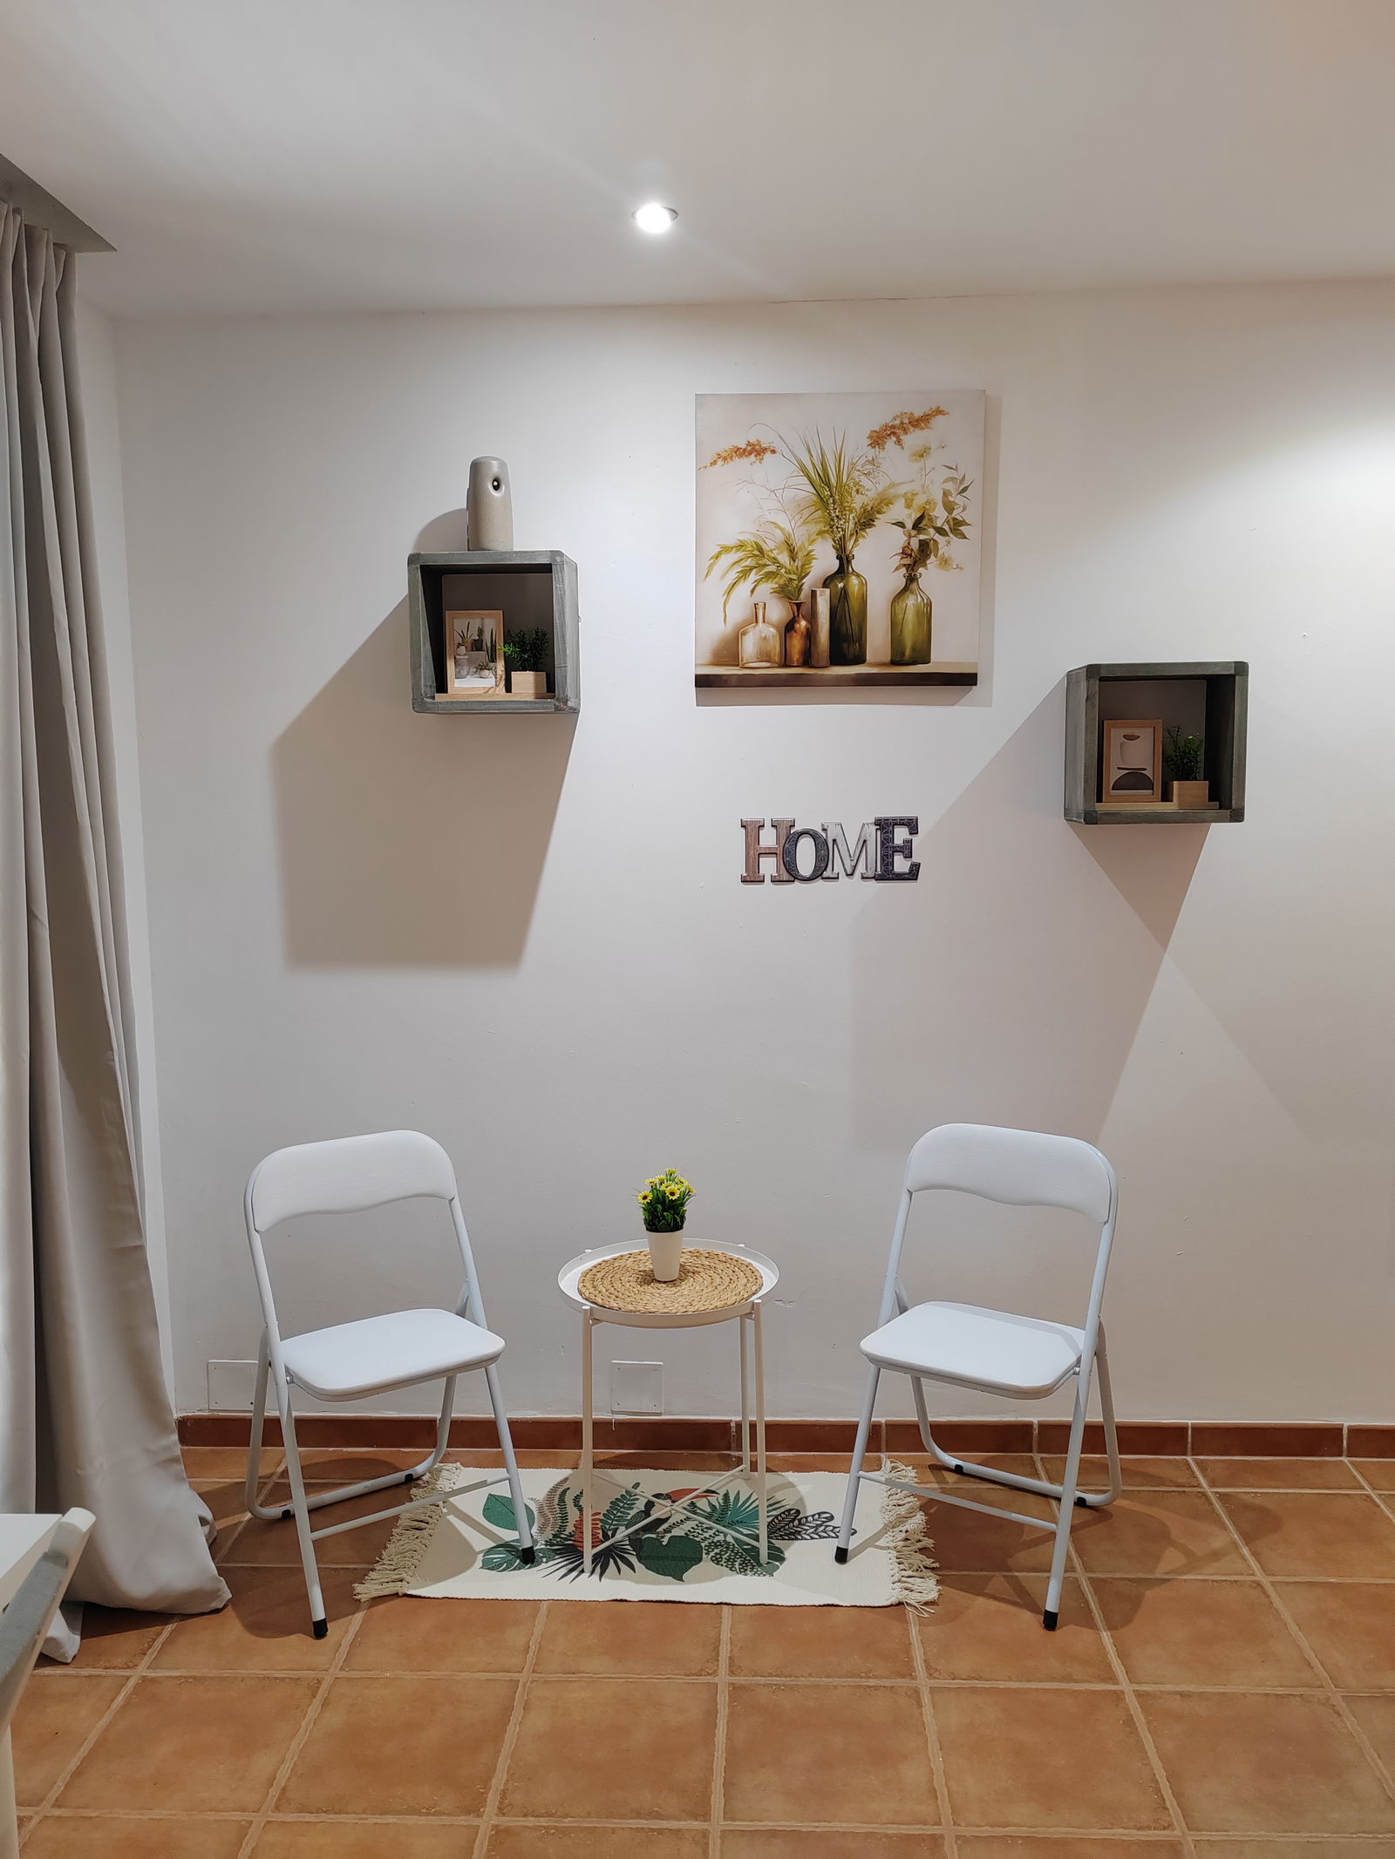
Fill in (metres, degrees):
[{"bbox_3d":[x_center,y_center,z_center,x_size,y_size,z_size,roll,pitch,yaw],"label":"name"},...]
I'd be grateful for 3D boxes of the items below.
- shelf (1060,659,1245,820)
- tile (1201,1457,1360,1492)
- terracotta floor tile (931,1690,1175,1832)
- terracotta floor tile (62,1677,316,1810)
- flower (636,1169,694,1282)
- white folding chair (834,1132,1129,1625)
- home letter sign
[{"bbox_3d":[0.935,-0.379,2.975,0.316,0.316,0.190,-1,7,3],"label":"shelf"},{"bbox_3d":[1.264,1.189,3.157,0.320,0.010,0.134,-1,7,3],"label":"tile"},{"bbox_3d":[0.544,1.300,2.277,0.320,0.010,0.320,-1,7,3],"label":"terracotta floor tile"},{"bbox_3d":[-0.807,1.313,2.342,0.326,0.011,0.326,0,6,3],"label":"terracotta floor tile"},{"bbox_3d":[-0.064,0.602,2.962,0.105,0.231,0.100,-1,7,3],"label":"flower"},{"bbox_3d":[0.573,0.825,2.867,0.445,0.800,0.467,3,8,32],"label":"white folding chair"},{"bbox_3d":[0.285,-0.171,3.117,0.383,0.140,0.018,0,6,3],"label":"home letter sign"}]

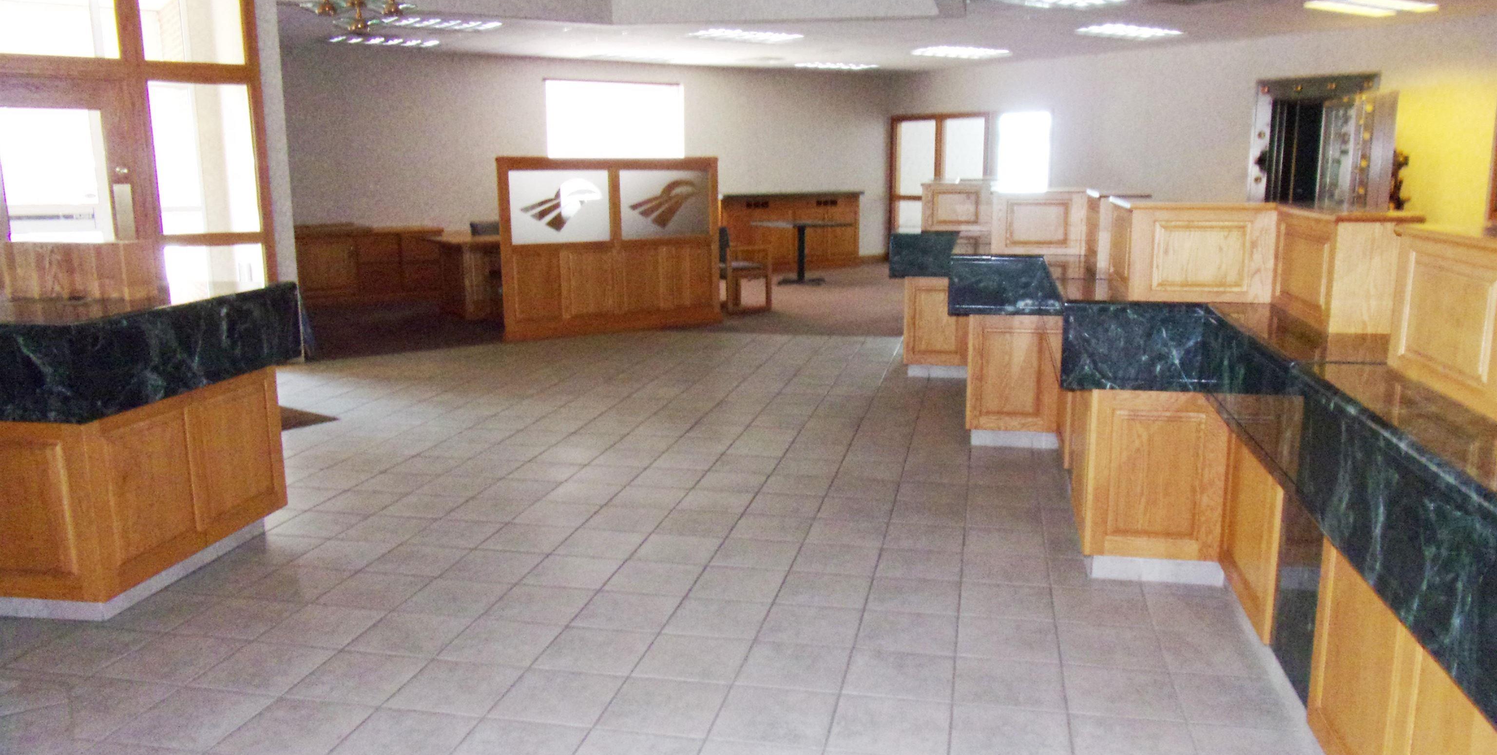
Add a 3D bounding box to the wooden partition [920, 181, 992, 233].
[{"bbox_3d":[1.426,-1.166,7.174,0.470,0.330,0.150,2,11,12],"label":"wooden partition"}]

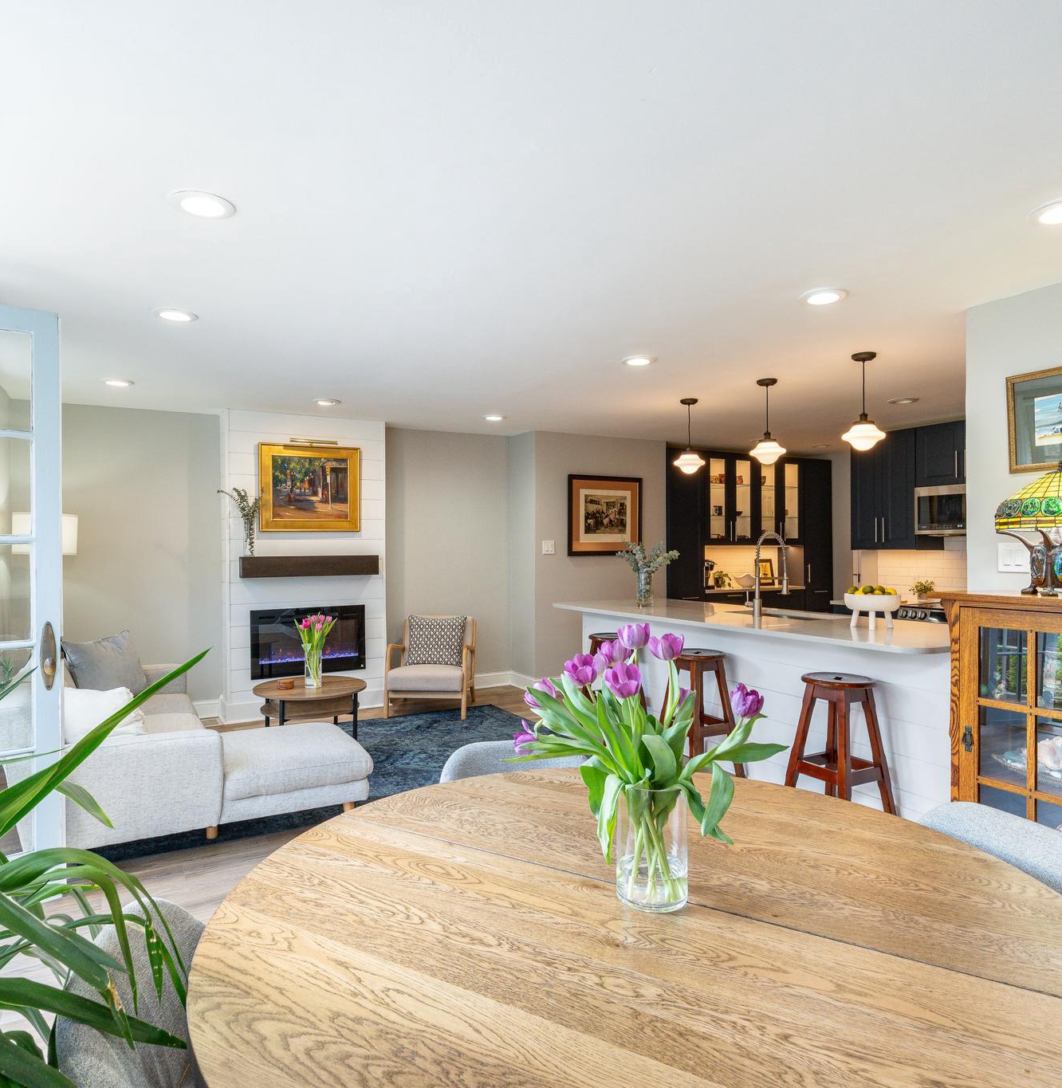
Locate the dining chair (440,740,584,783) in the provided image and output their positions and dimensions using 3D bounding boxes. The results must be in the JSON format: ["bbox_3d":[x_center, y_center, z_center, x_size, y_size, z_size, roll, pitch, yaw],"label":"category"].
[{"bbox_3d":[0.020,1.013,1.985,0.510,0.800,0.560,0,0,-16],"label":"dining chair"}]

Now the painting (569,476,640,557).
[{"bbox_3d":[0.740,-0.265,7.082,0.885,0.775,0.035,0,0,-30],"label":"painting"}]

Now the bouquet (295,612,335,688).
[{"bbox_3d":[-1.458,0.712,4.874,0.275,0.490,0.250,0,0,-29],"label":"bouquet"}]

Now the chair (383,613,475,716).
[{"bbox_3d":[-0.803,0.995,6.028,0.670,0.770,0.740,0,0,5],"label":"chair"}]

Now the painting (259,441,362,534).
[{"bbox_3d":[-1.792,-0.449,5.929,0.795,0.695,0.050,0,0,-29],"label":"painting"}]

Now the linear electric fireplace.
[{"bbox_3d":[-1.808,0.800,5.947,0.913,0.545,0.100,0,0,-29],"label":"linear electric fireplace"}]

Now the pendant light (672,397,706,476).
[{"bbox_3d":[1.140,-0.763,5.196,0.225,0.525,0.225,0,0,0],"label":"pendant light"}]

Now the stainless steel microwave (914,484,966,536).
[{"bbox_3d":[3.399,-0.253,5.497,0.400,0.390,0.745,0,0,-29],"label":"stainless steel microwave"}]

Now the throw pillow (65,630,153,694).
[{"bbox_3d":[-2.690,0.785,4.601,0.150,0.460,0.470,-22,-10,26],"label":"throw pillow"}]

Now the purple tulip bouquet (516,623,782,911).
[{"bbox_3d":[0.225,0.400,1.333,0.480,0.500,0.420,0,0,0],"label":"purple tulip bouquet"}]

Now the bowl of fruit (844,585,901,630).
[{"bbox_3d":[1.890,0.358,4.010,0.312,0.235,0.312,0,0,0],"label":"bowl of fruit"}]

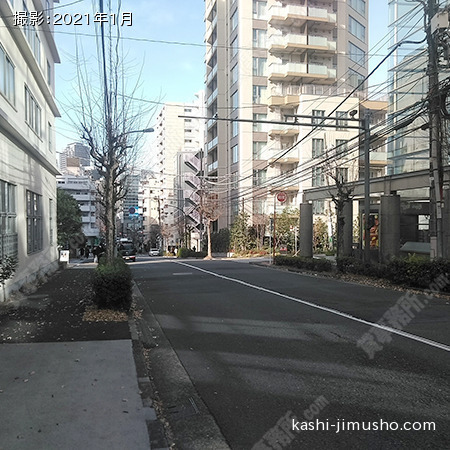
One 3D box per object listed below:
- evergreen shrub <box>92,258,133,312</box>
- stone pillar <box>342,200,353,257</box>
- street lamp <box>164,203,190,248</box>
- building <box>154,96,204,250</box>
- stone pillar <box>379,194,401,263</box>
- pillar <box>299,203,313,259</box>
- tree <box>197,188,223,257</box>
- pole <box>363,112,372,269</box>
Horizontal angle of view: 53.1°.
[{"bbox_3d":[-2.534,1.299,10.150,0.900,1.000,1.300,0,0,-14],"label":"evergreen shrub"},{"bbox_3d":[7.020,0.389,26.300,0.920,3.755,0.920,0,0,-14],"label":"stone pillar"},{"bbox_3d":[-6.134,0.545,57.000,2.500,6.781,0.350,0,0,-14],"label":"street lamp"},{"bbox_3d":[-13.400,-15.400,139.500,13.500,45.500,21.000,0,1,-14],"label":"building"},{"bbox_3d":[7.882,0.340,21.400,0.920,3.501,0.920,0,0,-14],"label":"stone pillar"},{"bbox_3d":[5.869,0.474,32.300,0.920,4.030,0.920,0,0,-14],"label":"pillar"},{"bbox_3d":[-1.331,-0.119,40.000,2.200,6.241,2.200,0,0,-14],"label":"tree"},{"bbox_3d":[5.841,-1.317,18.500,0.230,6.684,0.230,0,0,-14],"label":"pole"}]

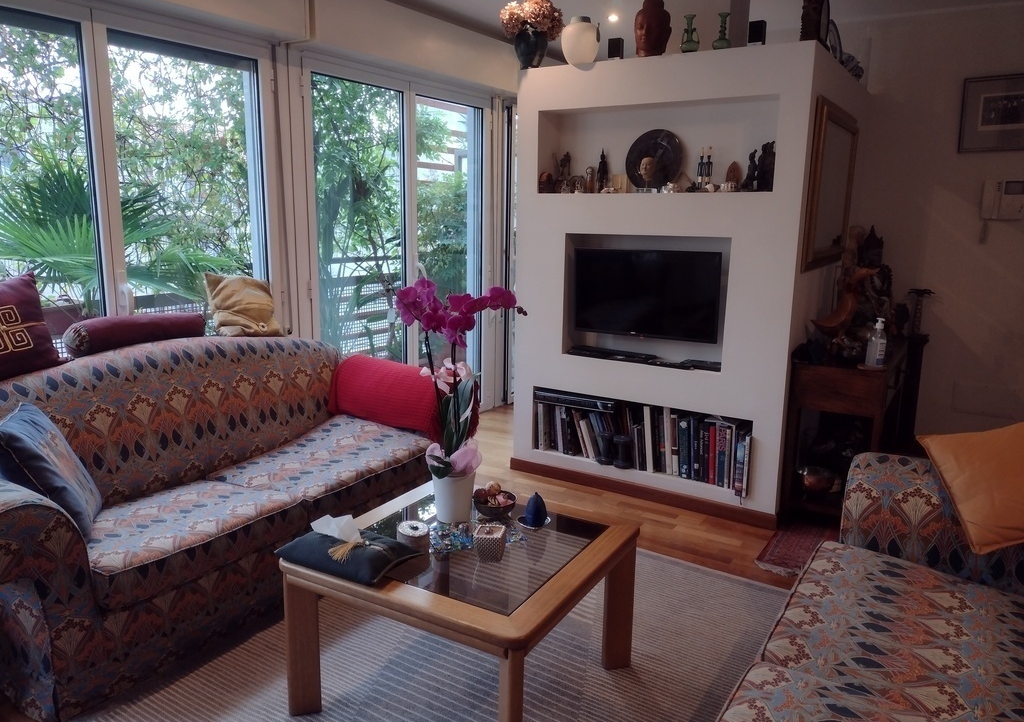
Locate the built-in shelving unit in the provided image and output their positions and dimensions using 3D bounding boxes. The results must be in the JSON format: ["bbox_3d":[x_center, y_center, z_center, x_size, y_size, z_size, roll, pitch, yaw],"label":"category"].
[{"bbox_3d":[0.966,-0.441,4.315,1.420,2.065,1.320,7,12,32],"label":"built-in shelving unit"}]

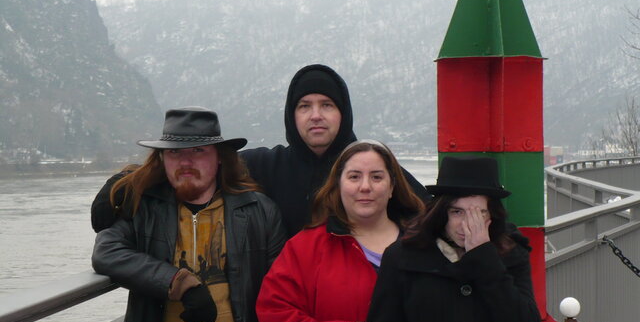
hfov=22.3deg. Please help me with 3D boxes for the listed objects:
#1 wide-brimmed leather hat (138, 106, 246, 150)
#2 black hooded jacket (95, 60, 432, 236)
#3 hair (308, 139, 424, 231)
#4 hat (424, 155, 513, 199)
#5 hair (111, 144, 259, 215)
[{"bbox_3d":[-0.353,-0.093,4.500,0.298,0.120,0.330,-2,5,3],"label":"wide-brimmed leather hat"},{"bbox_3d":[-0.139,0.147,4.750,1.060,0.820,0.420,0,1,0],"label":"black hooded jacket"},{"bbox_3d":[0.131,0.068,4.500,0.315,0.260,0.240,0,1,2],"label":"hair"},{"bbox_3d":[0.403,0.045,4.420,0.228,0.115,0.265,5,3,5],"label":"hat"},{"bbox_3d":[-0.376,0.040,4.520,0.410,0.225,0.250,0,1,2],"label":"hair"}]

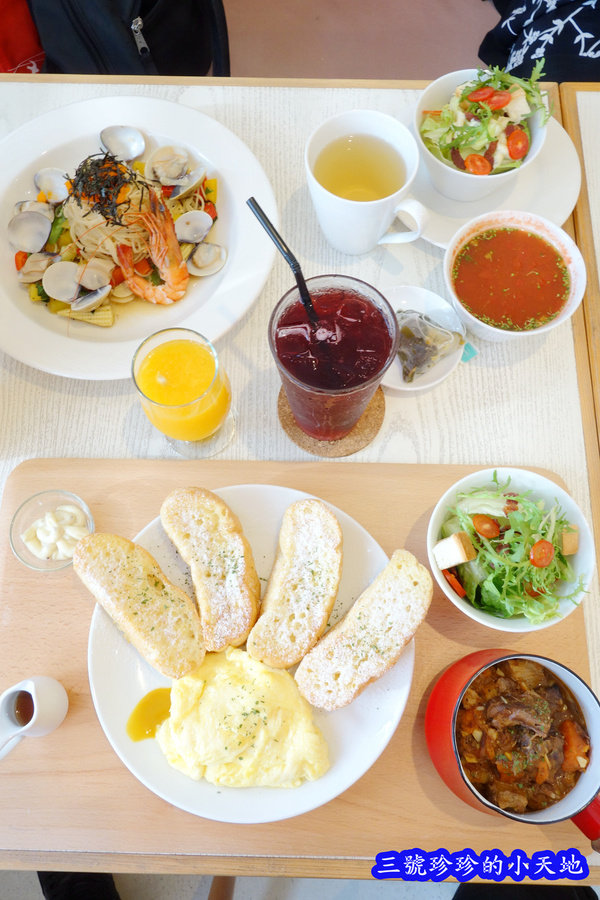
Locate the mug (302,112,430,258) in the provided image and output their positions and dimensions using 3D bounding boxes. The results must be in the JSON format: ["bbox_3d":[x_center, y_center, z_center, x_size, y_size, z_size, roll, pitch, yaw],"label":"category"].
[{"bbox_3d":[0.062,-0.228,0.636,0.113,0.104,0.093,26,75,8],"label":"mug"}]

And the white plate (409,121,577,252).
[{"bbox_3d":[0.174,-0.274,0.694,0.201,0.020,0.201,0,73,0],"label":"white plate"}]

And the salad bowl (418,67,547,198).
[{"bbox_3d":[0.165,-0.287,0.665,0.119,0.064,0.119,0,73,0],"label":"salad bowl"}]

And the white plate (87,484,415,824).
[{"bbox_3d":[-0.037,0.149,0.542,0.245,0.024,0.245,0,73,0],"label":"white plate"}]

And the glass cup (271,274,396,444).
[{"bbox_3d":[0.024,-0.059,0.555,0.090,0.151,0.090,0,73,0],"label":"glass cup"}]

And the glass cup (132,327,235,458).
[{"bbox_3d":[-0.090,-0.042,0.567,0.069,0.126,0.069,0,73,0],"label":"glass cup"}]

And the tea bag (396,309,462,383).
[{"bbox_3d":[0.116,-0.095,0.632,0.065,0.022,0.073,0,73,0],"label":"tea bag"}]

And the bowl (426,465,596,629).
[{"bbox_3d":[0.157,0.080,0.544,0.122,0.062,0.122,0,73,0],"label":"bowl"}]

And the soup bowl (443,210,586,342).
[{"bbox_3d":[0.186,-0.145,0.632,0.121,0.062,0.121,0,73,0],"label":"soup bowl"}]

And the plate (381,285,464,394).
[{"bbox_3d":[0.096,-0.100,0.641,0.104,0.018,0.104,0,73,0],"label":"plate"}]

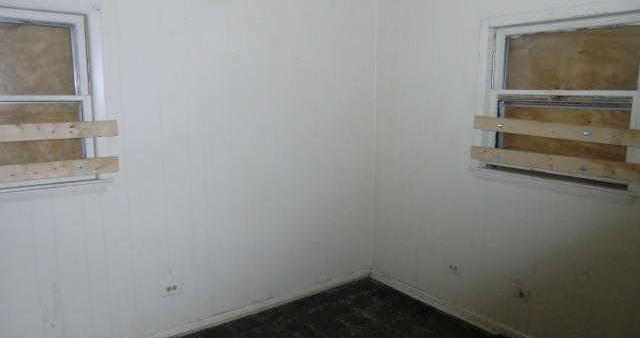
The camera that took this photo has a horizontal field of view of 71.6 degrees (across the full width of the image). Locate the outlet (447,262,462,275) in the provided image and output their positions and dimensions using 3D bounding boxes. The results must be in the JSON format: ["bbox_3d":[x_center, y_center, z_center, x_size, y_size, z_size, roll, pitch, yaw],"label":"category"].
[{"bbox_3d":[0.986,0.735,3.275,0.014,0.074,0.116,-7,12,-36],"label":"outlet"}]

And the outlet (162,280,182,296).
[{"bbox_3d":[-0.969,0.783,2.911,0.123,0.078,0.014,-7,12,-36],"label":"outlet"}]

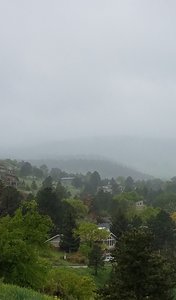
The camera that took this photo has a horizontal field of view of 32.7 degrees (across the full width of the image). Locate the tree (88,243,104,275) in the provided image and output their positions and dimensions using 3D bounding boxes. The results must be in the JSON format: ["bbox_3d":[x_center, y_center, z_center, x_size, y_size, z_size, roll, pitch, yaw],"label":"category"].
[{"bbox_3d":[2.490,31.784,88.000,4.687,9.374,4.687,0,-2,0],"label":"tree"}]

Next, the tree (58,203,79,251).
[{"bbox_3d":[-6.816,27.438,105.000,6.991,16.778,6.991,0,-2,0],"label":"tree"}]

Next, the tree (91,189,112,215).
[{"bbox_3d":[7.415,28.562,165.000,12.084,14.830,12.084,0,-2,0],"label":"tree"}]

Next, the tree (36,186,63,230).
[{"bbox_3d":[-12.560,19.410,98.000,8.230,14.560,7.820,0,-2,0],"label":"tree"}]

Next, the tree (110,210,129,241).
[{"bbox_3d":[12.373,30.246,118.000,7.071,14.534,7.071,0,-2,0],"label":"tree"}]

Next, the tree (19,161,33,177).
[{"bbox_3d":[-52.014,15.812,250.000,11.651,14.148,11.651,0,-2,0],"label":"tree"}]

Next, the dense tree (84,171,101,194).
[{"bbox_3d":[3.745,27.047,250.000,13.316,19.973,13.316,0,-2,0],"label":"dense tree"}]

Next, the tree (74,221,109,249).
[{"bbox_3d":[0.930,22.770,80.000,8.780,7.750,8.340,0,-2,0],"label":"tree"}]

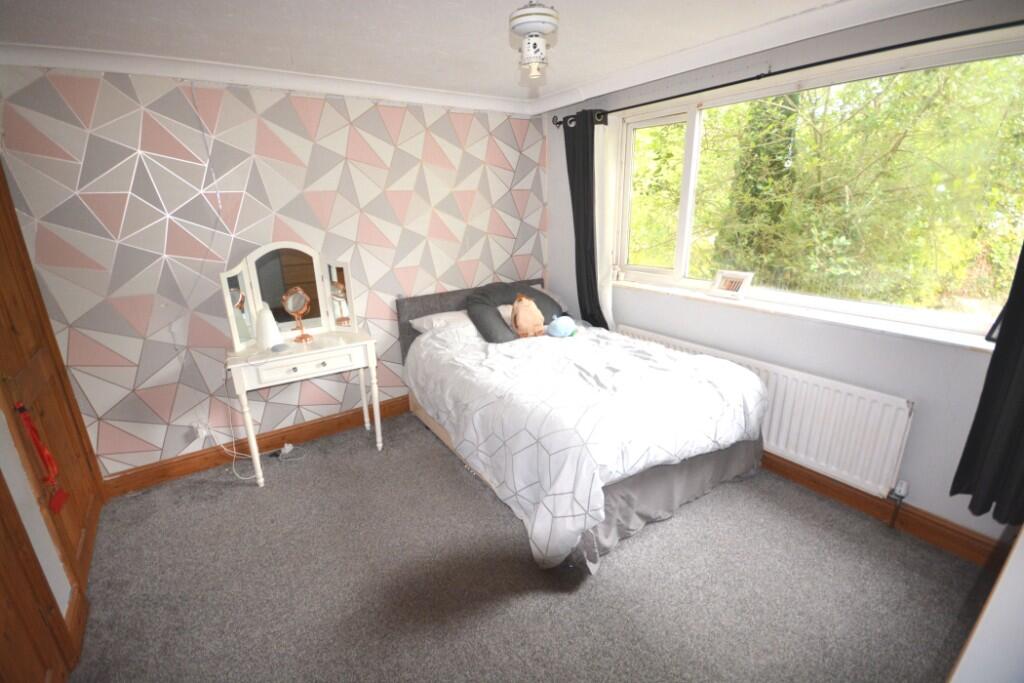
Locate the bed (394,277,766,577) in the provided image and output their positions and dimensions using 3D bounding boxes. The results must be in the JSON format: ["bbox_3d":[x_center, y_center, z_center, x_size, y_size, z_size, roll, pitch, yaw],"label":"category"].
[{"bbox_3d":[0.291,0.233,2.832,1.430,0.940,2.020,-13,21,-32],"label":"bed"}]

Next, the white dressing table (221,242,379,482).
[{"bbox_3d":[-1.285,0.101,2.649,0.800,1.385,0.380,-13,21,-32],"label":"white dressing table"}]

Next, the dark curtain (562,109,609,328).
[{"bbox_3d":[0.573,-0.819,3.365,0.140,1.770,0.400,-13,21,-32],"label":"dark curtain"}]

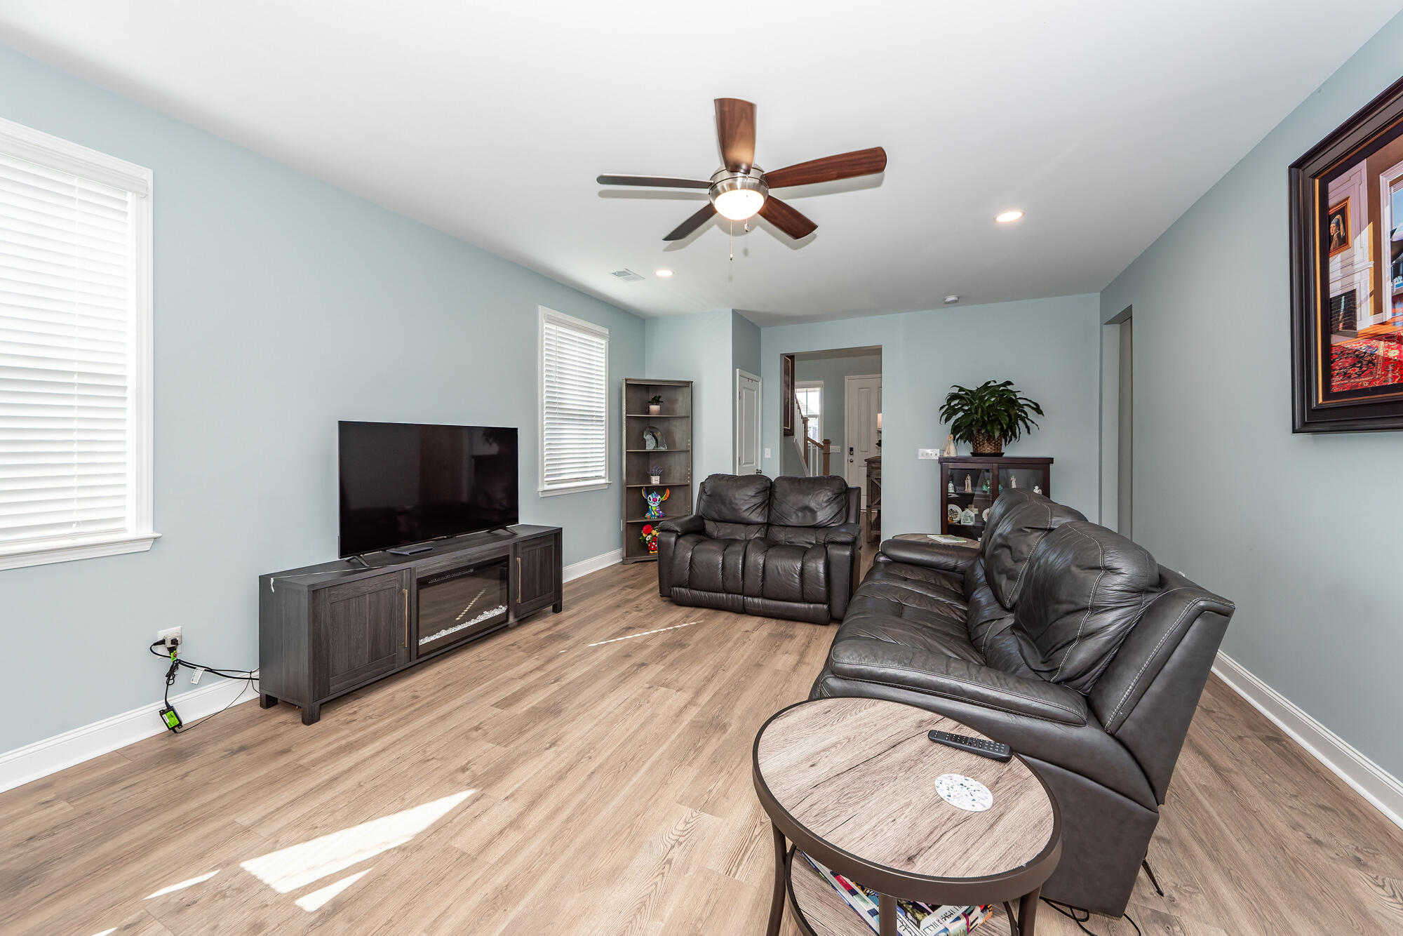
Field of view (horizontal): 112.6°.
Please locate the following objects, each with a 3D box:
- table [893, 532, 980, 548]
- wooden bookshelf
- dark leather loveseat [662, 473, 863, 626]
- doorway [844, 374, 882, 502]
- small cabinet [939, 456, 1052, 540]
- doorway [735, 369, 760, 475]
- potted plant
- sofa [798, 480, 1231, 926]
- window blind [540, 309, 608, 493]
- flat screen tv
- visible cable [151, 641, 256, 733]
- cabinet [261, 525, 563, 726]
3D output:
[{"bbox_3d":[1.673,0.824,3.356,0.570,0.590,0.570,1,3,27],"label":"table"},{"bbox_3d":[-0.512,0.012,5.407,0.840,1.970,0.470,-1,3,-18],"label":"wooden bookshelf"},{"bbox_3d":[0.522,0.573,4.047,1.560,1.010,1.000,1,3,20],"label":"dark leather loveseat"},{"bbox_3d":[3.163,-0.441,8.548,1.050,2.500,0.150,1,3,27],"label":"doorway"},{"bbox_3d":[2.998,0.461,4.835,0.950,1.140,0.380,1,3,27],"label":"small cabinet"},{"bbox_3d":[0.583,-0.084,5.746,0.120,2.120,0.860,1,3,27],"label":"doorway"},{"bbox_3d":[2.912,-0.495,4.767,0.850,0.780,0.750,1,3,27],"label":"potted plant"},{"bbox_3d":[1.233,0.675,2.166,1.070,1.030,1.630,1,3,24],"label":"sofa"},{"bbox_3d":[-1.174,-0.608,4.488,0.080,1.620,0.930,1,3,27],"label":"window blind"},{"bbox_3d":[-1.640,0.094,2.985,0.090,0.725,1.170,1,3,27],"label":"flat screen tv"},{"bbox_3d":[-2.314,0.984,2.196,0.100,0.410,0.360,1,3,27],"label":"visible cable"},{"bbox_3d":[-1.622,0.822,2.976,0.390,0.640,1.660,1,3,27],"label":"cabinet"}]

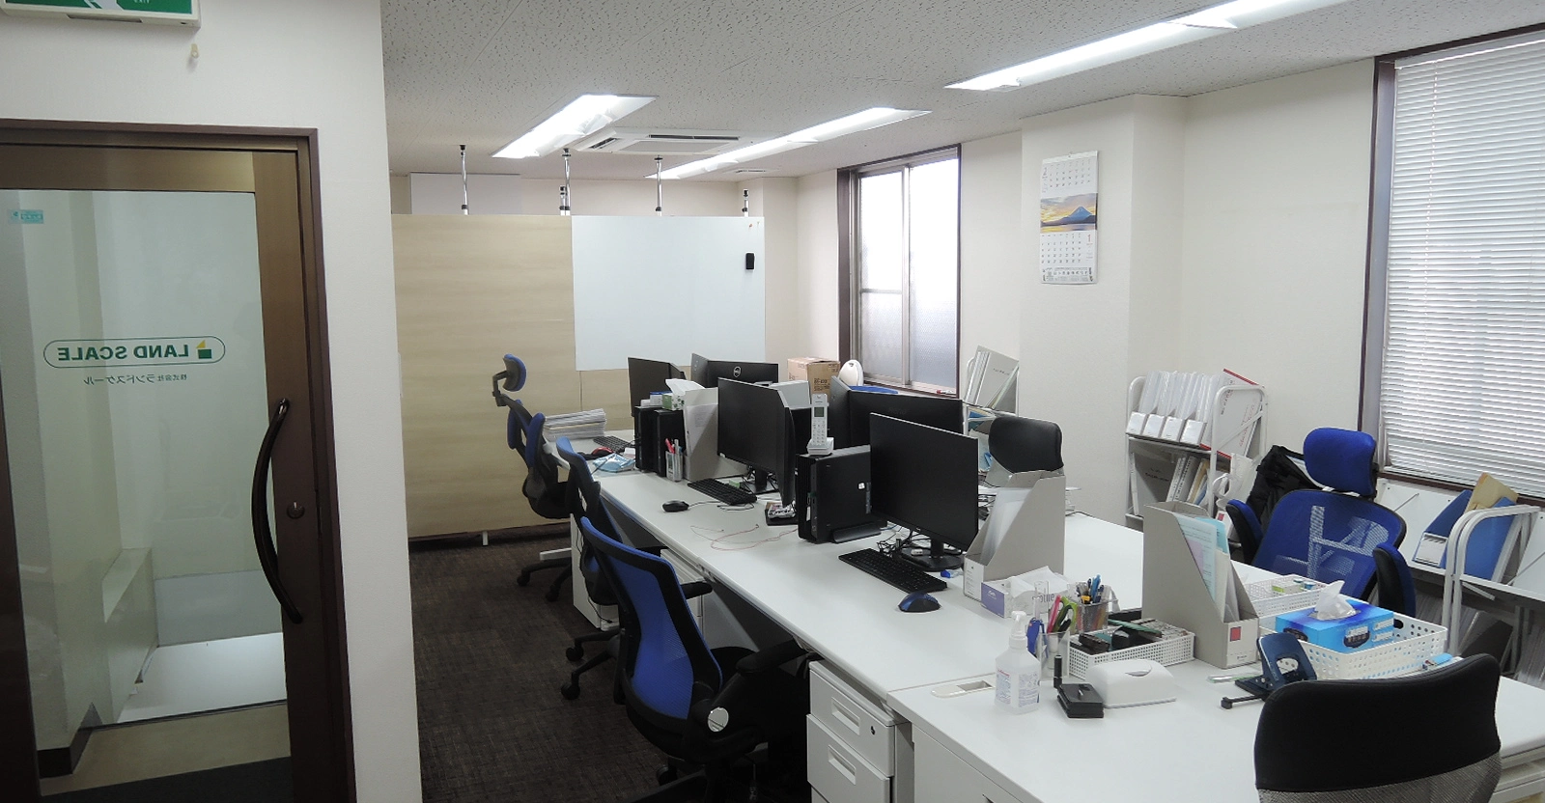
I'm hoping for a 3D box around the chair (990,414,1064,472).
[{"bbox_3d":[0.877,0.575,4.492,0.620,0.980,0.610,-4,8,-29],"label":"chair"}]

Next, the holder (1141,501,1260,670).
[{"bbox_3d":[0.976,0.410,2.453,0.098,0.316,0.265,-4,7,-23],"label":"holder"}]

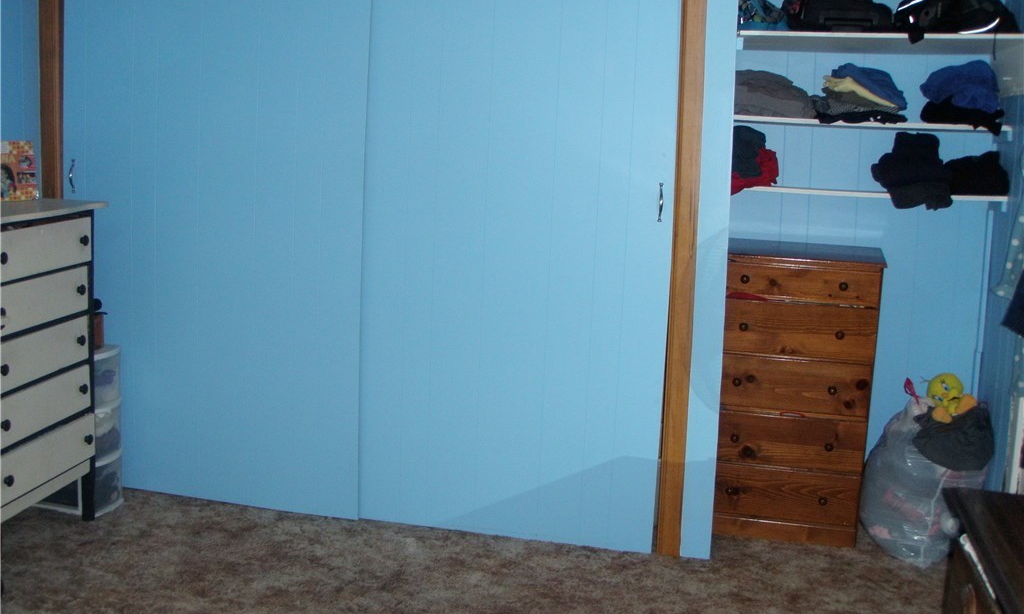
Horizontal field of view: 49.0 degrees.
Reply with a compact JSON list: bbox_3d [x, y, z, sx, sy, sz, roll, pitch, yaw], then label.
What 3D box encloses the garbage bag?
[{"bbox_3d":[1.426,0.572,3.869,0.430,0.550,0.420,4,10,13],"label":"garbage bag"}]

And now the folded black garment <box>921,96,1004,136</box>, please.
[{"bbox_3d":[1.619,-0.686,4.042,0.290,0.140,0.250,4,10,13],"label":"folded black garment"}]

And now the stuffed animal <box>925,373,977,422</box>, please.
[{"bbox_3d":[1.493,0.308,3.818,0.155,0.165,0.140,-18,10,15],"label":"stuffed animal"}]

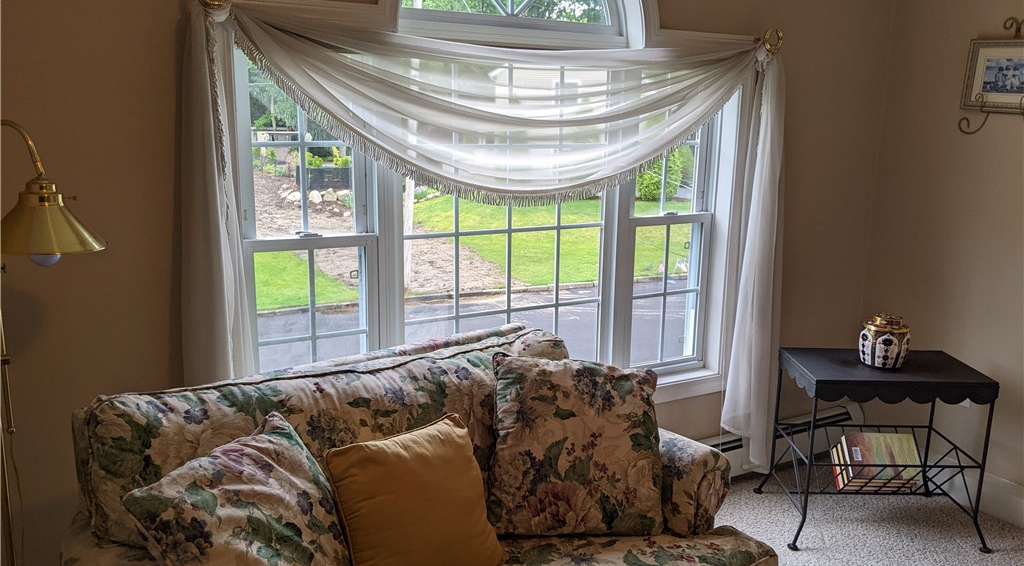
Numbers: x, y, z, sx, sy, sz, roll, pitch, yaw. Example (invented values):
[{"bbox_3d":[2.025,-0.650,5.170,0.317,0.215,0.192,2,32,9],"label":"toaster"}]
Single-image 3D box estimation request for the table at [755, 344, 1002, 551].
[{"bbox_3d":[1.326,0.590,2.929,0.700,0.606,0.450,1,12,1],"label":"table"}]

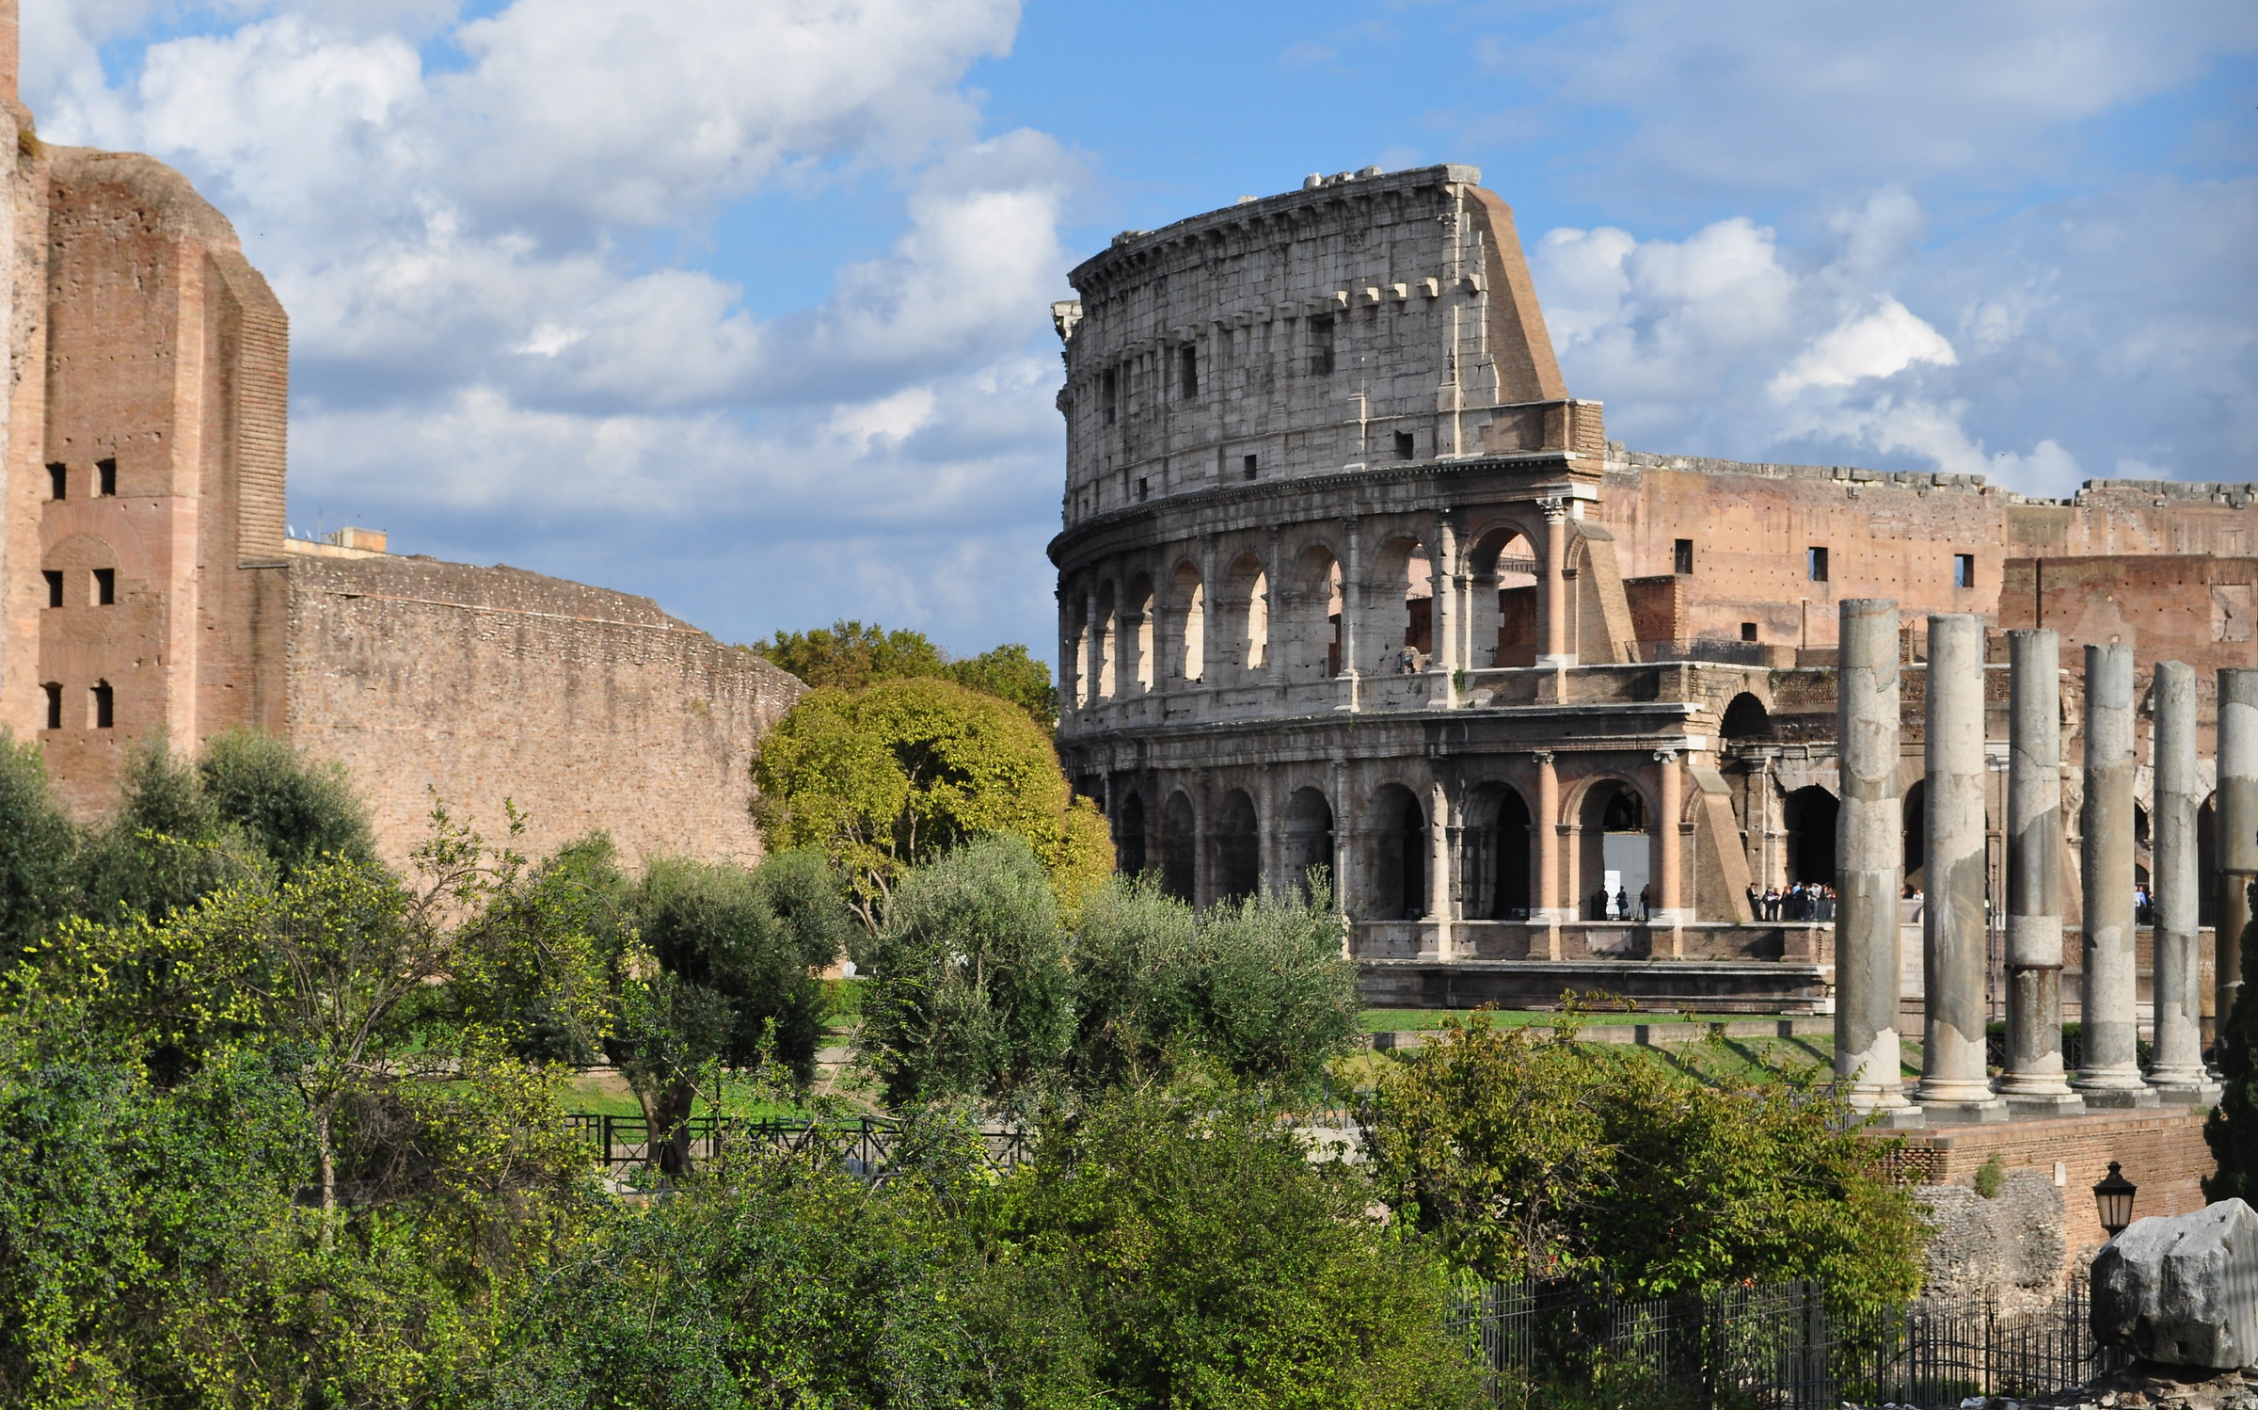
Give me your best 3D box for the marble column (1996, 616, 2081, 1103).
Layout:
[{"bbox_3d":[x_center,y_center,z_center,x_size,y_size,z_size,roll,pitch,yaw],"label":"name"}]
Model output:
[{"bbox_3d":[17.757,3.243,95.655,1.500,9.337,1.500,-1,-3,28],"label":"marble column"}]

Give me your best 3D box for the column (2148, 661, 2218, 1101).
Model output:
[{"bbox_3d":[22.350,3.693,104.340,1.500,9.337,1.500,-1,-3,28],"label":"column"}]

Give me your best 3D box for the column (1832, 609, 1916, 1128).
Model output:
[{"bbox_3d":[13.164,2.792,86.970,1.500,9.337,1.500,-1,-3,28],"label":"column"}]

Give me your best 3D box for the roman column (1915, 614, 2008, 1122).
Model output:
[{"bbox_3d":[15.461,3.017,91.313,1.500,9.337,1.500,-1,-3,28],"label":"roman column"}]

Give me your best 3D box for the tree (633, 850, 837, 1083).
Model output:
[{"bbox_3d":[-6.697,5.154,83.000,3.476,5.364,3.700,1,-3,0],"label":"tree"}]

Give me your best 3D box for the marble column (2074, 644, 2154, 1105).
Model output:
[{"bbox_3d":[20.053,3.468,99.997,1.500,9.337,1.500,-1,-3,28],"label":"marble column"}]

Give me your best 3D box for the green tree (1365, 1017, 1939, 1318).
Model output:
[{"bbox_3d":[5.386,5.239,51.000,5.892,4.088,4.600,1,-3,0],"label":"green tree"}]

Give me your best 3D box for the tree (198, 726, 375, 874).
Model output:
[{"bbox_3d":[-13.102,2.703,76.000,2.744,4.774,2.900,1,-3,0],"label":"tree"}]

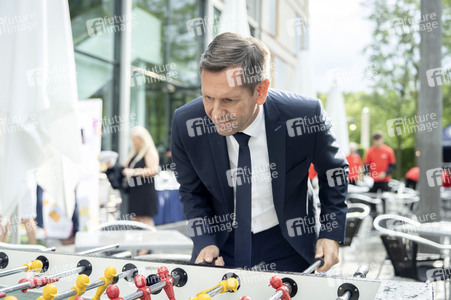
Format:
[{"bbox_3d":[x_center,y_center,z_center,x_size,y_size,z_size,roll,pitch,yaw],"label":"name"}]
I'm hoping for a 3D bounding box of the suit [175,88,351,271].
[{"bbox_3d":[0.150,0.508,1.790,0.600,1.380,0.620,0,-2,16],"label":"suit"}]

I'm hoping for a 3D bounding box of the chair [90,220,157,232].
[{"bbox_3d":[-0.790,0.938,4.200,0.560,0.760,0.570,1,-2,-12],"label":"chair"}]

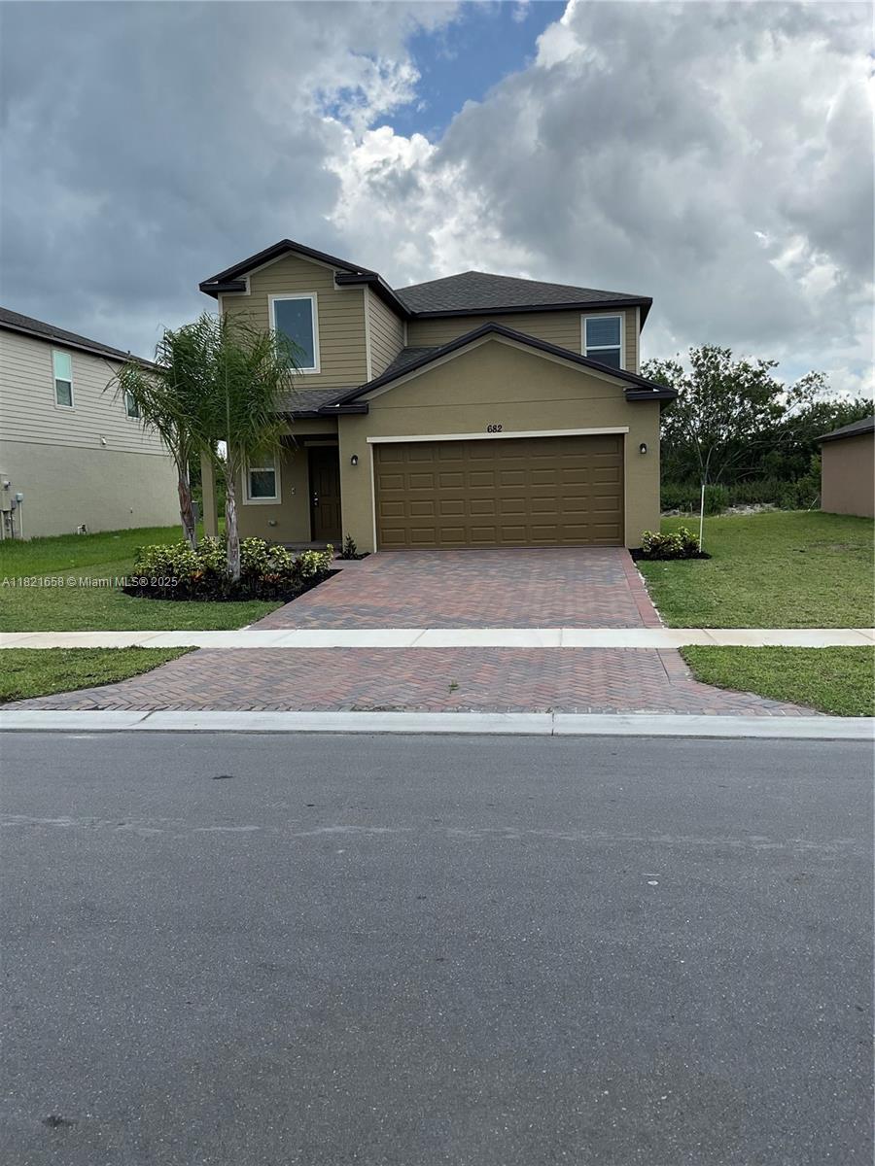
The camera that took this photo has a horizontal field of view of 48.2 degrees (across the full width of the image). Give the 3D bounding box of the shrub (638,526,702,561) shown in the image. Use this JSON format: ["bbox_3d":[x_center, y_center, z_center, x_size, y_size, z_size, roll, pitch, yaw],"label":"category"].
[{"bbox_3d":[4.139,-0.738,17.372,1.150,0.562,0.650,-1,5,10],"label":"shrub"}]

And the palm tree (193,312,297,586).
[{"bbox_3d":[-3.140,-2.231,16.231,1.800,4.397,1.800,-1,5,10],"label":"palm tree"}]

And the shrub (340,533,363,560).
[{"bbox_3d":[-1.651,-0.704,18.759,0.460,0.476,0.460,-1,5,10],"label":"shrub"}]

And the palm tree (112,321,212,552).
[{"bbox_3d":[-4.730,-2.343,17.198,1.950,4.302,1.900,-1,5,10],"label":"palm tree"}]

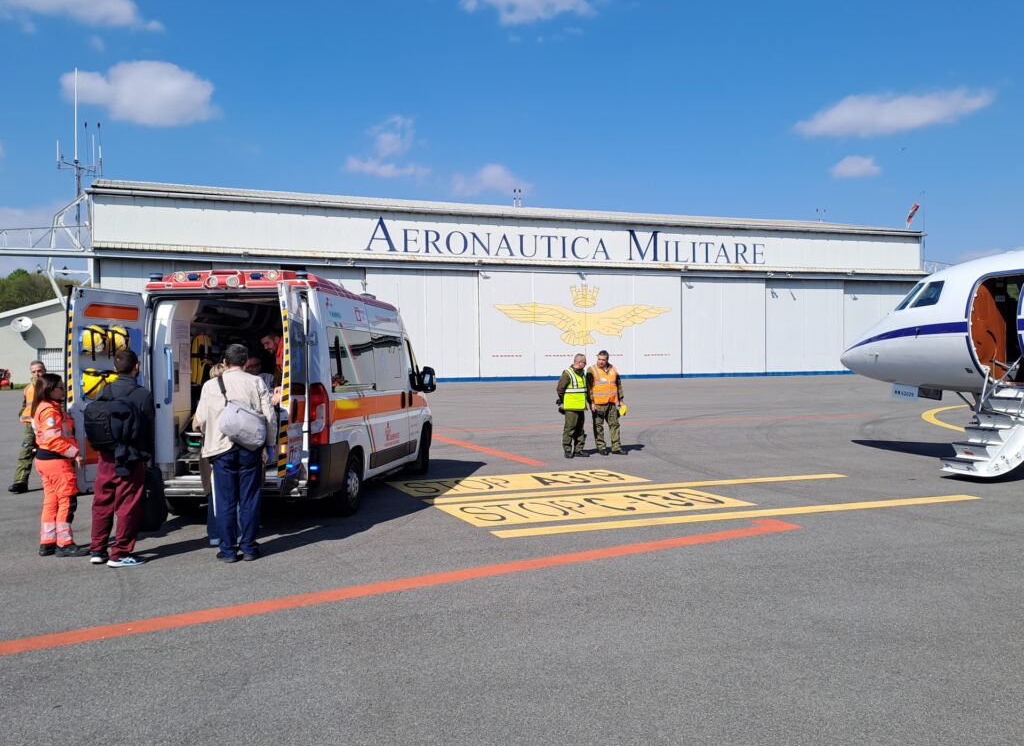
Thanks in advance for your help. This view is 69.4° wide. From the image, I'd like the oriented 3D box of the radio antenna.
[{"bbox_3d":[-26.841,-14.152,46.000,2.600,9.520,2.100,-1,1,-19],"label":"radio antenna"}]

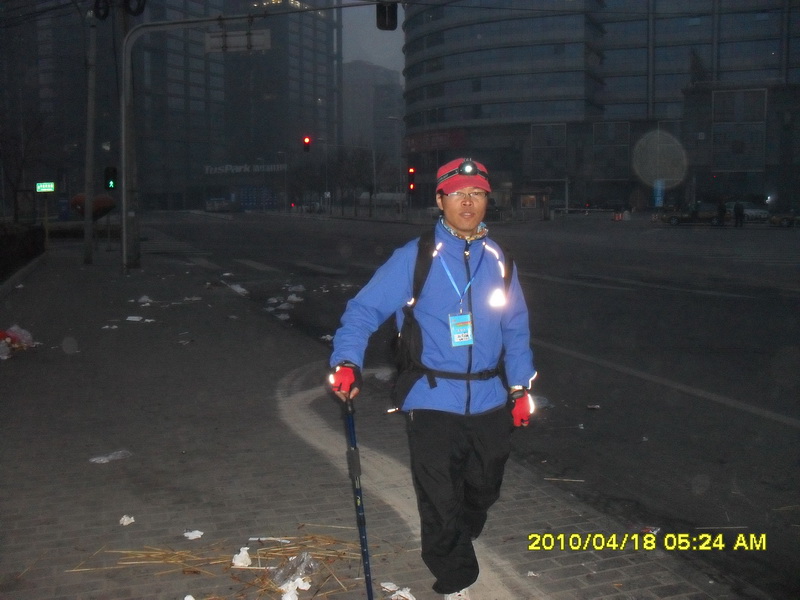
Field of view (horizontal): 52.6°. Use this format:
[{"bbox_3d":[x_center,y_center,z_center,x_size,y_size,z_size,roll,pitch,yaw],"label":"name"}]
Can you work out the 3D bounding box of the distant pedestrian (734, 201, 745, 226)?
[{"bbox_3d":[21.951,-5.573,52.300,0.540,1.700,0.350,3,7,22],"label":"distant pedestrian"}]

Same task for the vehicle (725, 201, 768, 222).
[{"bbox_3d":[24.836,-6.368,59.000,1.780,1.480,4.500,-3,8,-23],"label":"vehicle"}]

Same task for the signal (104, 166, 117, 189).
[{"bbox_3d":[-9.238,-3.881,25.883,0.380,0.740,0.250,-3,7,-21],"label":"signal"}]

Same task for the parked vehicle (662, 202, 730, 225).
[{"bbox_3d":[20.233,-5.855,55.200,4.550,1.460,1.760,3,7,22],"label":"parked vehicle"}]

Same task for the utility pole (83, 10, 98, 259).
[{"bbox_3d":[-7.711,-4.019,20.190,0.220,6.280,0.220,1,7,-21],"label":"utility pole"}]

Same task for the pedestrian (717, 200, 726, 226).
[{"bbox_3d":[20.787,-5.586,52.300,0.520,1.700,0.350,3,7,22],"label":"pedestrian"}]

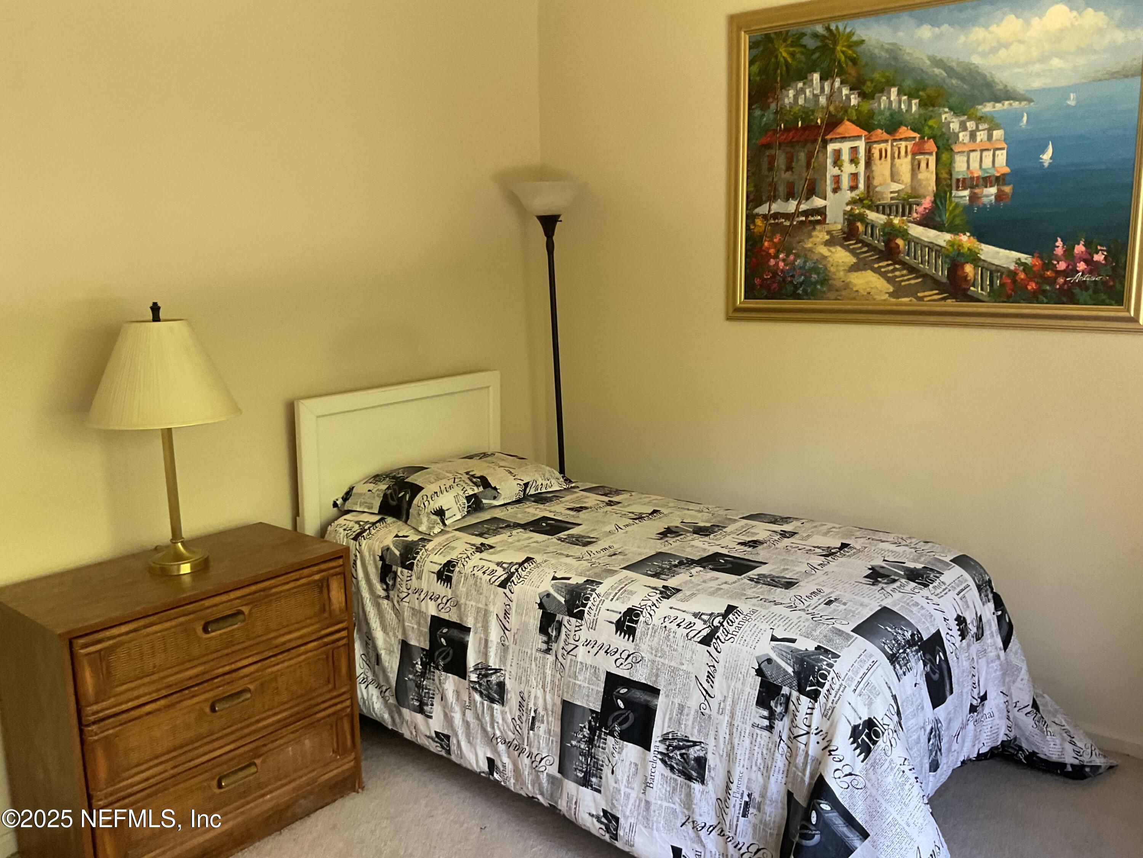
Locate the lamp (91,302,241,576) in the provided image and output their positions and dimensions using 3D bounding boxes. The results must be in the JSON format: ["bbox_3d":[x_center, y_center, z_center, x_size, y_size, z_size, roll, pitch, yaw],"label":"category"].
[{"bbox_3d":[-1.069,0.022,2.536,0.375,0.705,0.375,7,13,36],"label":"lamp"}]

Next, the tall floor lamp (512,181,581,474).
[{"bbox_3d":[-0.051,-0.071,3.965,0.278,1.838,0.278,4,12,37],"label":"tall floor lamp"}]

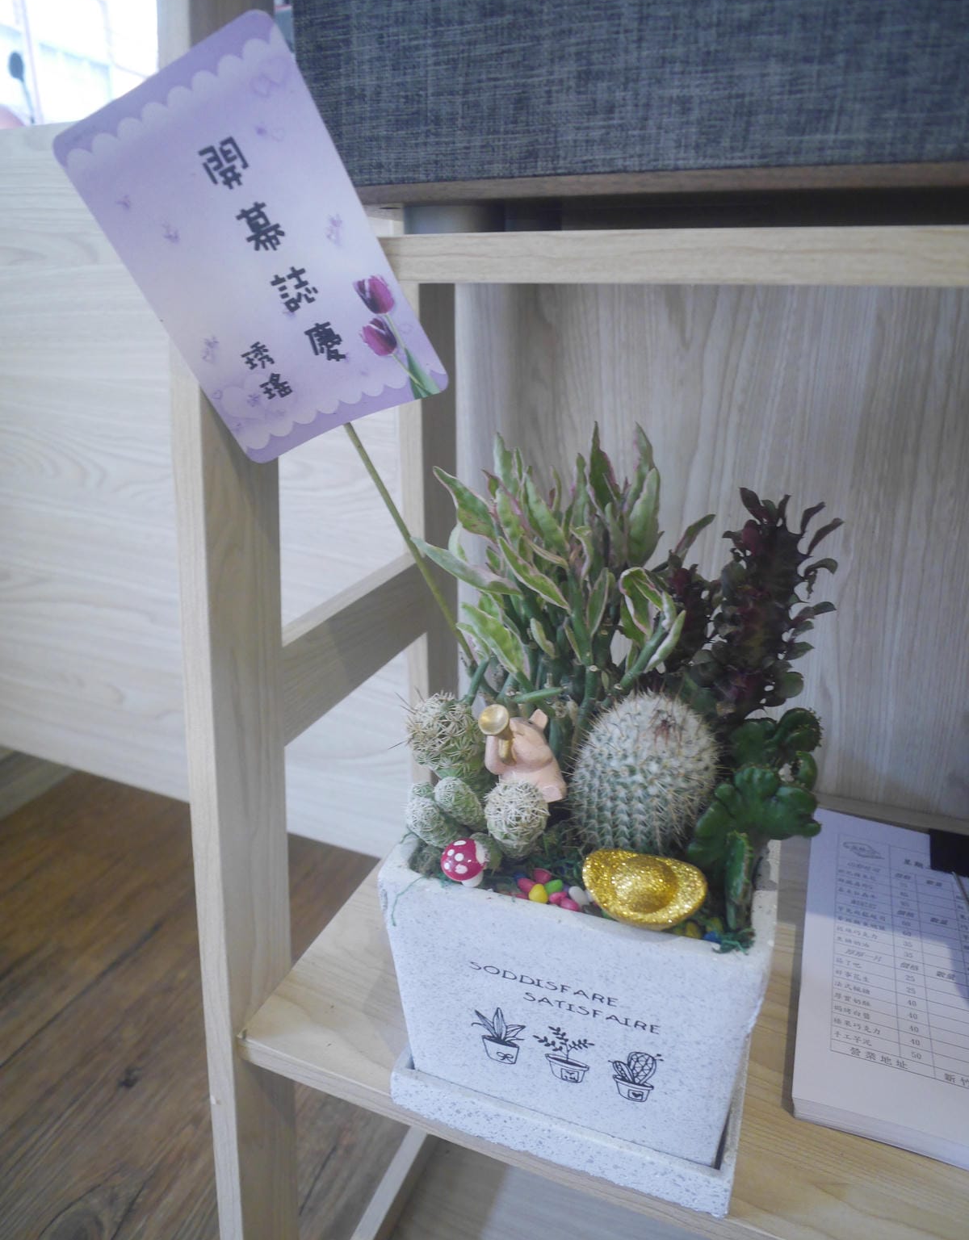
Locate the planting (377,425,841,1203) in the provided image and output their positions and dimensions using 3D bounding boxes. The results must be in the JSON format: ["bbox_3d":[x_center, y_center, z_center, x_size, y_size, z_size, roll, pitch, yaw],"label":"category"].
[{"bbox_3d":[0.044,0.051,0.383,0.151,0.239,0.140,8,21,19],"label":"planting"}]

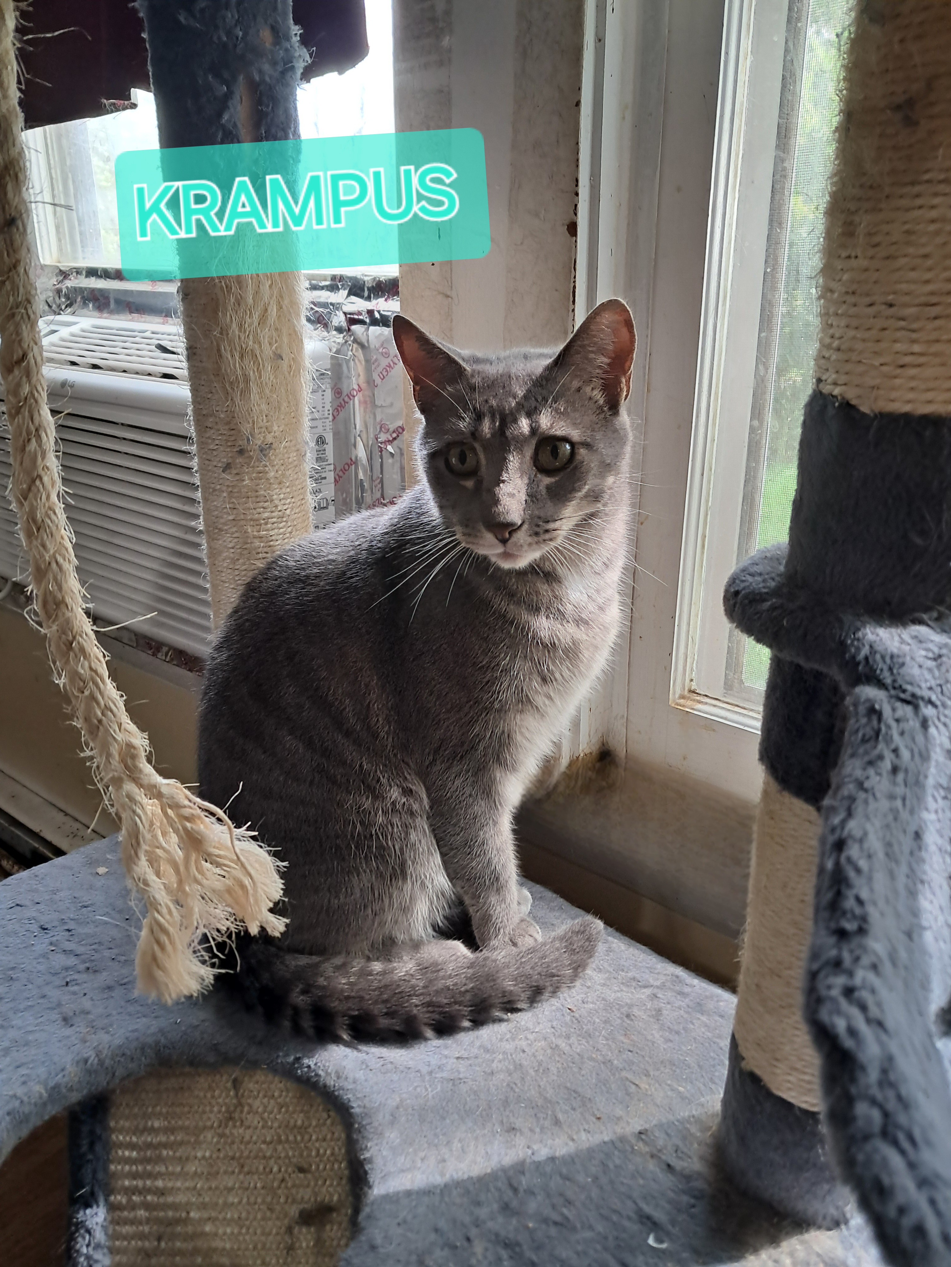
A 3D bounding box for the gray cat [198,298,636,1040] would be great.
[{"bbox_3d":[-0.043,0.013,0.548,0.250,0.375,0.185,4,21,11],"label":"gray cat"}]

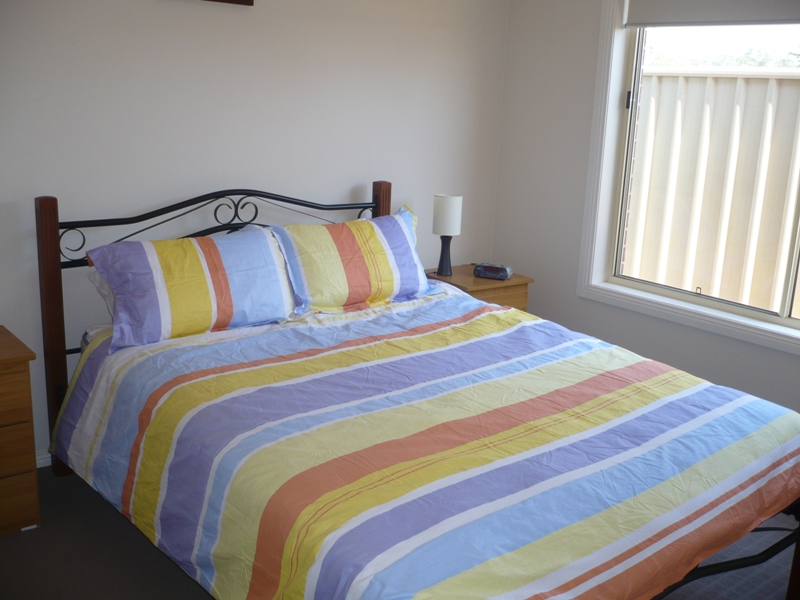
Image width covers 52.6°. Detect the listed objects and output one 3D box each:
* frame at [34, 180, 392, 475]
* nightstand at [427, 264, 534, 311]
[{"bbox_3d":[-0.701,0.052,3.515,1.596,1.086,0.071,-9,18,-38],"label":"frame"},{"bbox_3d":[0.359,0.173,4.188,0.452,0.615,0.416,-9,18,-38],"label":"nightstand"}]

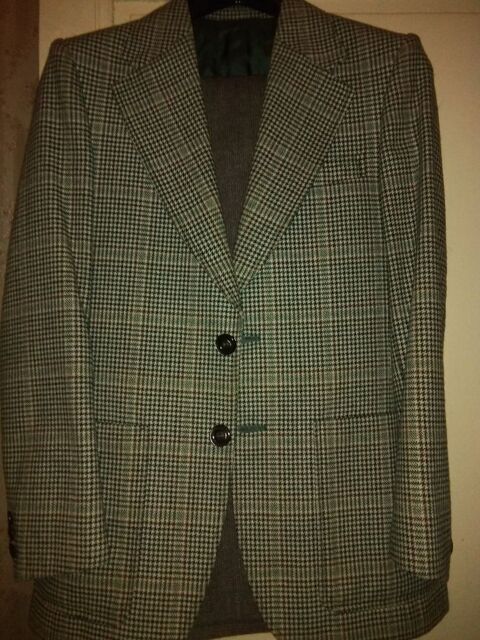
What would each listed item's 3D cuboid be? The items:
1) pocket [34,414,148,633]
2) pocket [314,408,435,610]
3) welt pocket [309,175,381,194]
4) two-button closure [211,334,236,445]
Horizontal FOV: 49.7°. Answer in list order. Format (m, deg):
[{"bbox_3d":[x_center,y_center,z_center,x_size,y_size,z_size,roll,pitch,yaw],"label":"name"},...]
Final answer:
[{"bbox_3d":[-0.182,0.238,0.625,0.143,0.220,0.025,3,1,19],"label":"pocket"},{"bbox_3d":[0.164,0.223,0.625,0.147,0.217,0.025,-2,0,-17],"label":"pocket"},{"bbox_3d":[0.124,-0.161,0.615,0.082,0.021,0.012,0,0,-9],"label":"welt pocket"},{"bbox_3d":[-0.019,0.080,0.603,0.025,0.130,0.013,2,0,0],"label":"two-button closure"}]

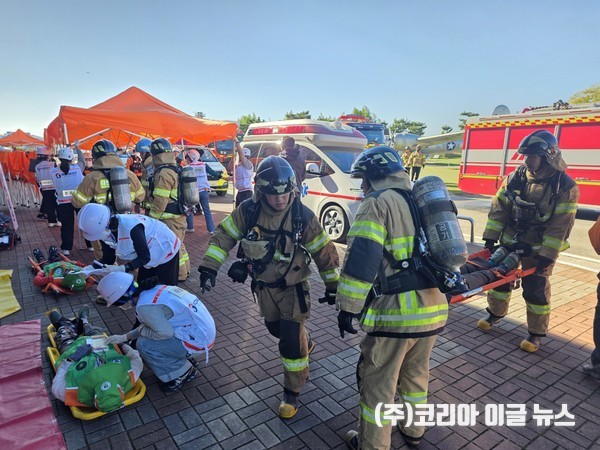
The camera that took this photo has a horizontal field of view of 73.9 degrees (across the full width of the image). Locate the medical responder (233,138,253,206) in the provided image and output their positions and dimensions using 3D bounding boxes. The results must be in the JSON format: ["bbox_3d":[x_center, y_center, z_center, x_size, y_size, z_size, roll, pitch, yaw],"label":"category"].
[{"bbox_3d":[-1.189,-0.874,8.387,0.500,1.920,0.500,0,11,-5],"label":"medical responder"}]

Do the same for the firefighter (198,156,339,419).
[{"bbox_3d":[-0.184,0.343,2.694,0.880,1.630,0.620,3,11,10],"label":"firefighter"}]

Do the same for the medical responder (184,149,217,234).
[{"bbox_3d":[-1.934,-0.656,7.696,0.620,1.610,0.450,-4,12,-23],"label":"medical responder"}]

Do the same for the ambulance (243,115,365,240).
[{"bbox_3d":[0.497,-1.192,8.949,1.950,2.280,5.150,-6,13,-34],"label":"ambulance"}]

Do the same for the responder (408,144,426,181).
[{"bbox_3d":[5.496,-2.855,18.600,0.680,1.780,0.450,4,11,16],"label":"responder"}]

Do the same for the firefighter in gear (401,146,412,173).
[{"bbox_3d":[5.358,-2.977,19.930,0.580,1.780,0.420,3,11,11],"label":"firefighter in gear"}]

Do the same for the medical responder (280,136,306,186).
[{"bbox_3d":[-0.123,-0.335,5.788,0.380,1.860,0.520,10,14,39],"label":"medical responder"}]

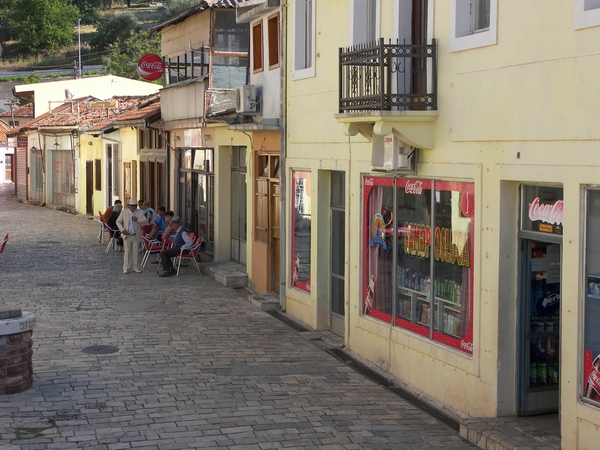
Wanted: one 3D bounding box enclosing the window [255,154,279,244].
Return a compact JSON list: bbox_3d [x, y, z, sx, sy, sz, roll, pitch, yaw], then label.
[{"bbox_3d":[-0.652,-0.496,23.284,0.150,1.760,1.500,-1,4,-18],"label":"window"}]

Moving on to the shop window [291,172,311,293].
[{"bbox_3d":[0.002,0.109,21.257,0.100,2.130,1.220,-1,4,-17],"label":"shop window"}]

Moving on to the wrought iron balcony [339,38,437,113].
[{"bbox_3d":[1.145,-1.952,15.862,0.760,0.920,1.680,-1,4,-17],"label":"wrought iron balcony"}]

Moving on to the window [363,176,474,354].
[{"bbox_3d":[1.573,0.410,16.657,0.200,2.200,3.840,-1,4,-18],"label":"window"}]

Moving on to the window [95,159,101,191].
[{"bbox_3d":[-7.245,-1.794,43.000,0.120,1.120,1.000,-1,4,-20],"label":"window"}]

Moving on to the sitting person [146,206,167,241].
[{"bbox_3d":[-3.483,0.251,29.412,0.660,1.340,0.500,0,4,-9],"label":"sitting person"}]

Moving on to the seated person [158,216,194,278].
[{"bbox_3d":[-2.723,0.478,26.200,0.740,1.270,0.520,-1,4,-16],"label":"seated person"}]

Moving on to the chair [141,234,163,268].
[{"bbox_3d":[-3.496,0.603,28.326,0.560,0.830,0.550,-1,4,-16],"label":"chair"}]

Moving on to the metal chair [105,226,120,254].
[{"bbox_3d":[-4.867,0.301,31.582,0.570,0.830,0.550,-1,4,-17],"label":"metal chair"}]

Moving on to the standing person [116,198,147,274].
[{"bbox_3d":[-3.736,0.249,26.600,0.650,1.700,0.420,-1,4,-12],"label":"standing person"}]

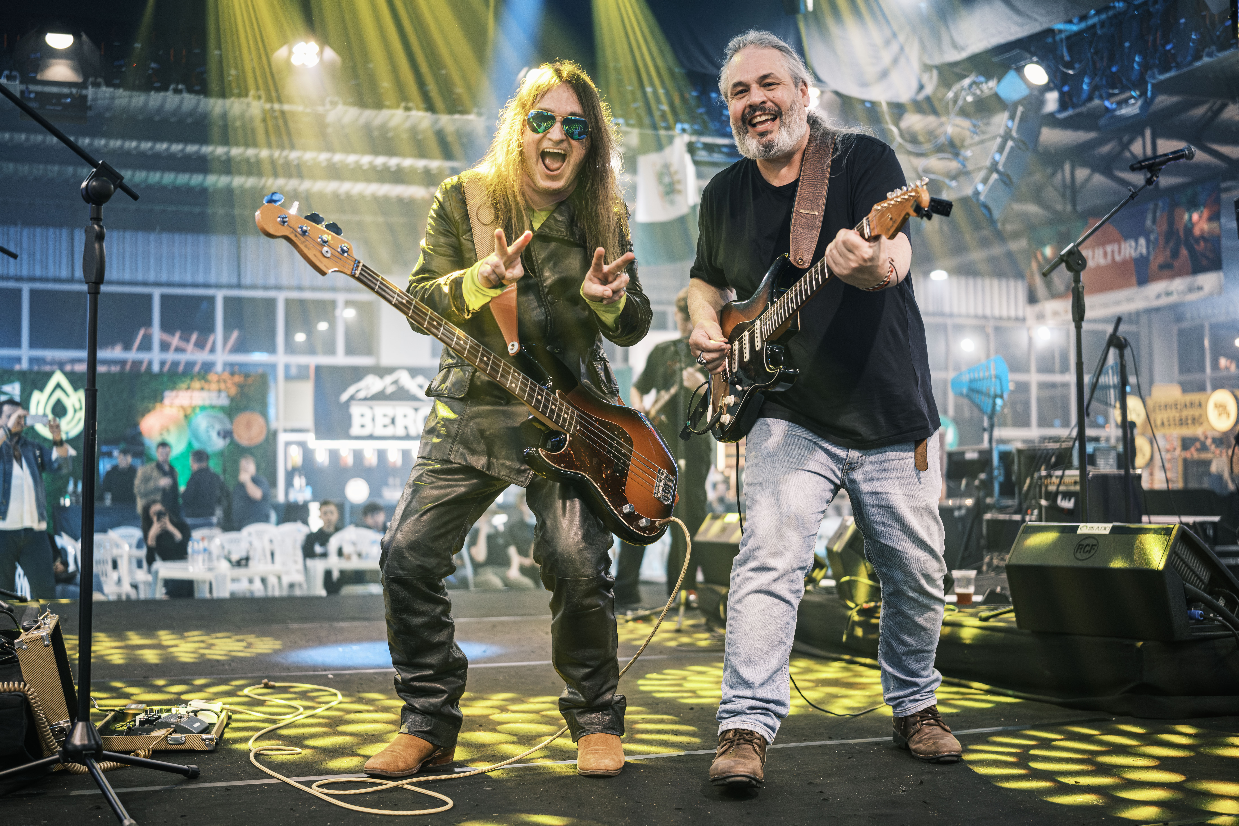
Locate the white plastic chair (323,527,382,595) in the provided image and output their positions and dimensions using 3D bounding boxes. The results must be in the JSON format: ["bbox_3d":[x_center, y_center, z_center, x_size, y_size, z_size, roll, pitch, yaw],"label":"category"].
[{"bbox_3d":[-2.135,1.361,11.576,0.560,0.860,0.560,0,-3,-9],"label":"white plastic chair"}]

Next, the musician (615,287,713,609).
[{"bbox_3d":[0.250,0.197,7.839,0.620,1.800,0.480,-1,-3,7],"label":"musician"}]

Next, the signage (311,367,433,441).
[{"bbox_3d":[-3.060,-0.140,19.500,2.280,1.060,0.050,1,-4,-16],"label":"signage"}]

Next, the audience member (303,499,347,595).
[{"bbox_3d":[-2.595,1.352,12.500,0.500,1.180,0.750,0,-4,-9],"label":"audience member"}]

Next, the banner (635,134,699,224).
[{"bbox_3d":[0.323,-1.604,9.700,0.440,0.610,0.100,1,-3,-15],"label":"banner"}]

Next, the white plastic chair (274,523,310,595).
[{"bbox_3d":[-3.354,1.566,14.400,0.530,0.860,0.530,-1,-4,14],"label":"white plastic chair"}]

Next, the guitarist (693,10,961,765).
[{"bbox_3d":[0.479,-0.034,3.352,0.660,1.760,0.620,-1,-3,14],"label":"guitarist"}]

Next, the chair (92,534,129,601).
[{"bbox_3d":[-4.796,1.556,13.300,0.540,0.850,0.540,3,-5,-41],"label":"chair"}]

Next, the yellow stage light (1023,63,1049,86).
[{"bbox_3d":[2.705,-2.202,9.119,0.190,0.190,0.130,-3,29,45],"label":"yellow stage light"}]

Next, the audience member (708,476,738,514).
[{"bbox_3d":[1.681,1.787,23.000,0.500,1.600,0.400,0,-4,0],"label":"audience member"}]

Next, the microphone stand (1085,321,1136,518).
[{"bbox_3d":[2.170,0.184,6.100,0.600,1.187,0.600,-1,-4,11],"label":"microphone stand"}]

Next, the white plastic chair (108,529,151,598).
[{"bbox_3d":[-5.144,1.632,14.800,0.530,0.850,0.530,2,-4,-30],"label":"white plastic chair"}]

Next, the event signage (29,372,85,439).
[{"bbox_3d":[-6.679,-0.092,16.800,0.680,0.830,0.060,1,-3,-17],"label":"event signage"}]

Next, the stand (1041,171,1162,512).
[{"bbox_3d":[1.573,-0.070,4.800,0.620,1.540,0.600,-1,-4,6],"label":"stand"}]

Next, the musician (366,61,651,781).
[{"bbox_3d":[-0.250,0.008,3.330,0.700,1.680,0.600,0,-3,-3],"label":"musician"}]

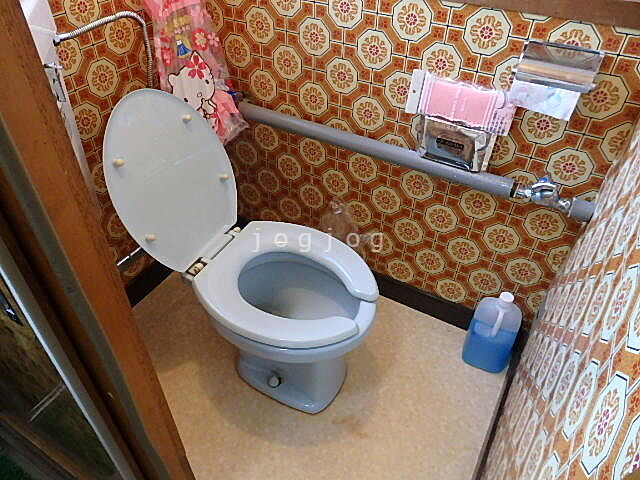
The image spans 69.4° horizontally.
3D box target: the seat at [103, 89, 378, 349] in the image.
[{"bbox_3d":[-0.145,-0.074,1.010,0.599,0.403,0.350,21,45,21],"label":"seat"}]

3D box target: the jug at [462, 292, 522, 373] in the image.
[{"bbox_3d":[0.511,0.264,1.359,0.128,0.287,0.085,16,43,18],"label":"jug"}]

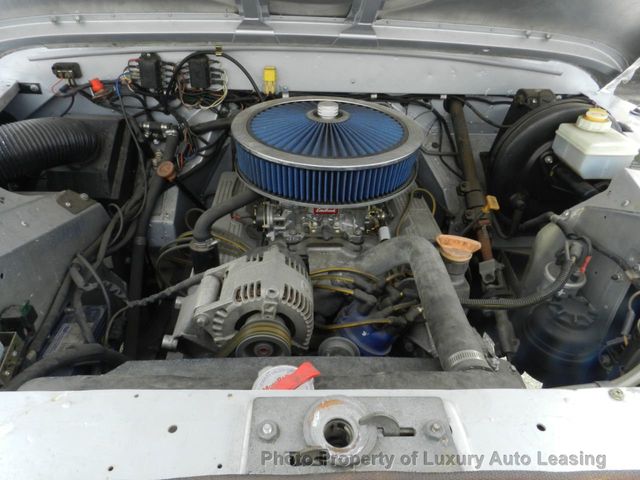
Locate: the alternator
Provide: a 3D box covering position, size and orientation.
[{"bbox_3d":[-0.102,0.088,0.584,0.182,0.150,0.160,2,36,0],"label":"alternator"}]

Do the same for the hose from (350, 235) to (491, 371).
[{"bbox_3d":[0.113,0.080,0.586,0.155,0.100,0.280,2,36,0],"label":"hose"}]

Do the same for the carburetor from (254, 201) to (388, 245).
[{"bbox_3d":[0.000,-0.095,0.887,0.255,0.125,0.210,2,36,0],"label":"carburetor"}]

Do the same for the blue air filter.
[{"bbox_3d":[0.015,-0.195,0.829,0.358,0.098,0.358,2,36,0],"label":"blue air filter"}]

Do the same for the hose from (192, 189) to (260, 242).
[{"bbox_3d":[-0.164,-0.063,0.784,0.125,0.080,0.160,2,36,0],"label":"hose"}]

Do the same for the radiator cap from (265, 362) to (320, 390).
[{"bbox_3d":[-0.033,0.136,0.421,0.065,0.012,0.021,-18,40,-25],"label":"radiator cap"}]

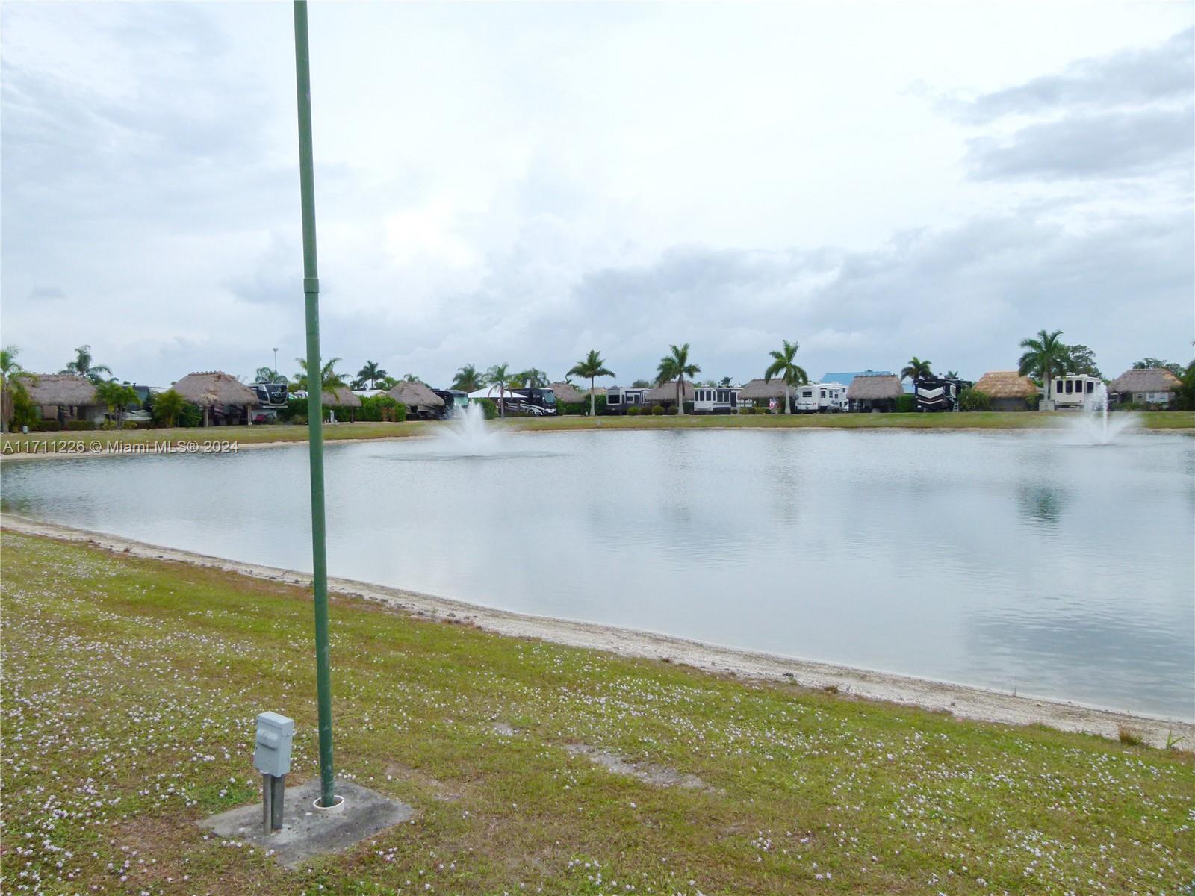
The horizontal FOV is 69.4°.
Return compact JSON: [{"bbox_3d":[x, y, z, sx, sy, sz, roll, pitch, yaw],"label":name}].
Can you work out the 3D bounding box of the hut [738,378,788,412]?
[{"bbox_3d":[21.166,-6.662,109.000,6.500,4.200,5.200,2,5,22],"label":"hut"}]

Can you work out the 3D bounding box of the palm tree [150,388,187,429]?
[{"bbox_3d":[-38.772,-3.544,78.000,3.400,3.650,3.400,0,5,0],"label":"palm tree"}]

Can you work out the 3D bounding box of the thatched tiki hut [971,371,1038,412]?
[{"bbox_3d":[41.840,-5.790,88.500,6.100,4.210,5.200,0,3,26],"label":"thatched tiki hut"}]

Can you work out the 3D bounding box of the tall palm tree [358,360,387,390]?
[{"bbox_3d":[-36.512,-9.593,140.241,4.800,9.300,4.700,-1,3,0],"label":"tall palm tree"}]

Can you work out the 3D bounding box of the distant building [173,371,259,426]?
[{"bbox_3d":[-29.900,-3.830,67.500,5.100,4.310,4.700,1,3,37],"label":"distant building"}]

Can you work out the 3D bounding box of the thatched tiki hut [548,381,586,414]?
[{"bbox_3d":[-4.795,-6.808,119.125,6.500,4.800,5.600,-1,3,-6],"label":"thatched tiki hut"}]

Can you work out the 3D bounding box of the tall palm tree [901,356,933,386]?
[{"bbox_3d":[43.350,-8.710,117.000,4.100,7.510,4.100,0,3,20],"label":"tall palm tree"}]

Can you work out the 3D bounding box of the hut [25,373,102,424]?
[{"bbox_3d":[-47.739,-4.226,77.125,7.100,4.800,5.800,-2,3,-18],"label":"hut"}]

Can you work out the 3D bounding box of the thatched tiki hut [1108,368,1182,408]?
[{"bbox_3d":[60.888,-6.481,96.122,8.100,4.700,6.200,0,3,18],"label":"thatched tiki hut"}]

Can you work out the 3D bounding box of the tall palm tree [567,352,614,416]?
[{"bbox_3d":[-0.675,-8.480,113.223,6.100,8.600,6.000,-1,3,0],"label":"tall palm tree"}]

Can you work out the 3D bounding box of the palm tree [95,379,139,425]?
[{"bbox_3d":[-42.271,-3.814,76.112,3.900,4.300,3.700,-1,3,0],"label":"palm tree"}]

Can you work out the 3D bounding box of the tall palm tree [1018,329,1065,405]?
[{"bbox_3d":[44.420,-7.720,86.000,4.600,8.190,4.600,1,3,27],"label":"tall palm tree"}]

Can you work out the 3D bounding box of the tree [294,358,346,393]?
[{"bbox_3d":[-28.321,-6.093,88.000,5.600,6.600,5.400,0,5,0],"label":"tree"}]

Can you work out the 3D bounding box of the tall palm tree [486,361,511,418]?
[{"bbox_3d":[-11.641,-6.786,102.000,3.200,6.600,3.200,0,5,0],"label":"tall palm tree"}]

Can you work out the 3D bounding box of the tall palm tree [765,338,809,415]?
[{"bbox_3d":[22.125,-8.271,101.000,5.100,8.600,5.100,0,5,0],"label":"tall palm tree"}]

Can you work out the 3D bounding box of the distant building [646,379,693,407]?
[{"bbox_3d":[9.777,-6.830,117.122,6.600,4.700,5.600,-1,3,5],"label":"distant building"}]

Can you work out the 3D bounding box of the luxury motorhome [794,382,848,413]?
[{"bbox_3d":[27.736,-6.366,107.026,2.550,3.750,10.000,3,6,36],"label":"luxury motorhome"}]

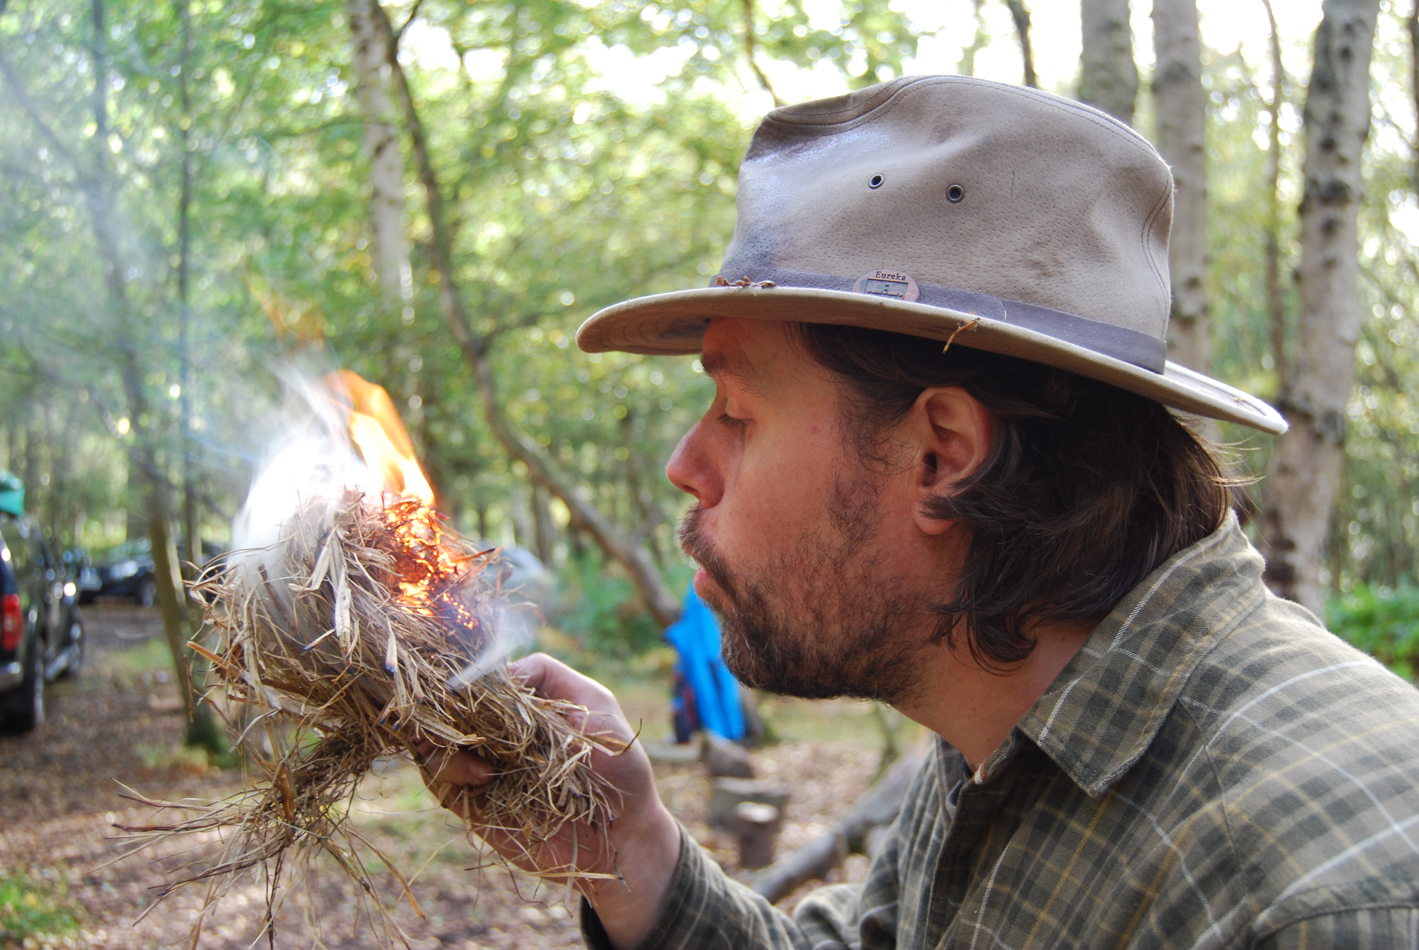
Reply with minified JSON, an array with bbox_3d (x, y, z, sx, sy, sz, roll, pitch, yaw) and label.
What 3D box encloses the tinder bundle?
[{"bbox_3d":[-0.163,0.114,0.735,0.228,0.208,0.165,0,-1,0],"label":"tinder bundle"}]

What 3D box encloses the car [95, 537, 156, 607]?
[{"bbox_3d":[-11.850,2.033,33.000,1.760,1.450,4.250,0,-1,12],"label":"car"}]

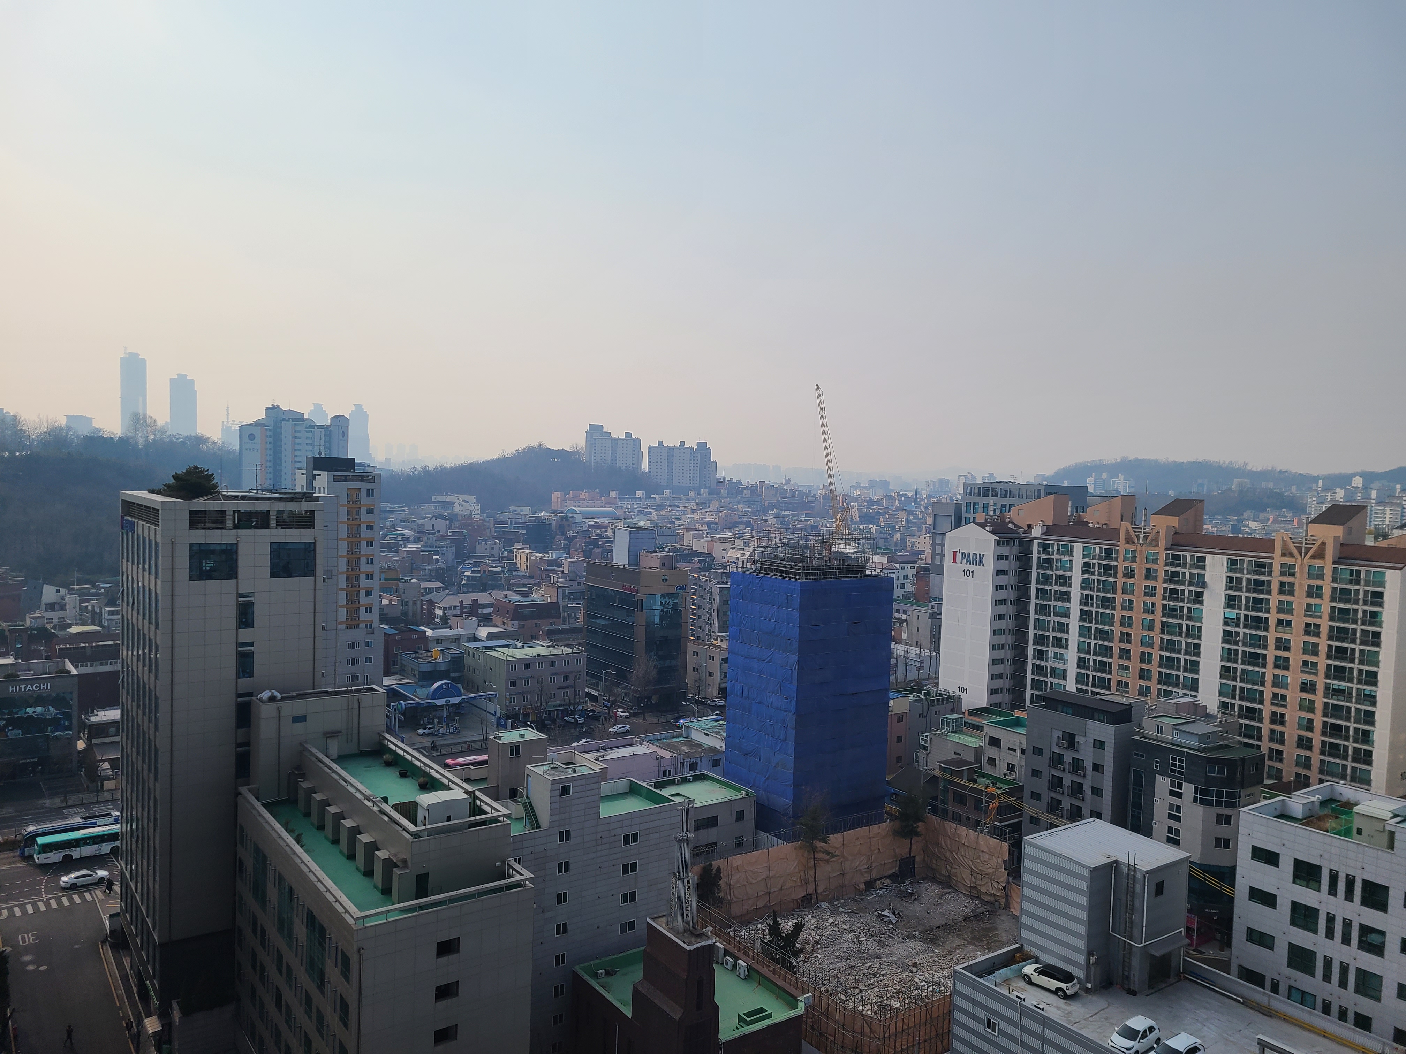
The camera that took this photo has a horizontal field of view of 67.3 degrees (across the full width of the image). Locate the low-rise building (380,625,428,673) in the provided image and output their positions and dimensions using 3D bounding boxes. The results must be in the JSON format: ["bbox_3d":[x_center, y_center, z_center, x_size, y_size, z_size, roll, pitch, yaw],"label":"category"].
[{"bbox_3d":[-72.450,30.520,253.340,9.600,12.300,10.500,0,3,-35],"label":"low-rise building"}]

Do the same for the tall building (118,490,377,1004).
[{"bbox_3d":[-46.942,19.701,103.258,14.760,45.313,24.140,0,4,-36],"label":"tall building"}]

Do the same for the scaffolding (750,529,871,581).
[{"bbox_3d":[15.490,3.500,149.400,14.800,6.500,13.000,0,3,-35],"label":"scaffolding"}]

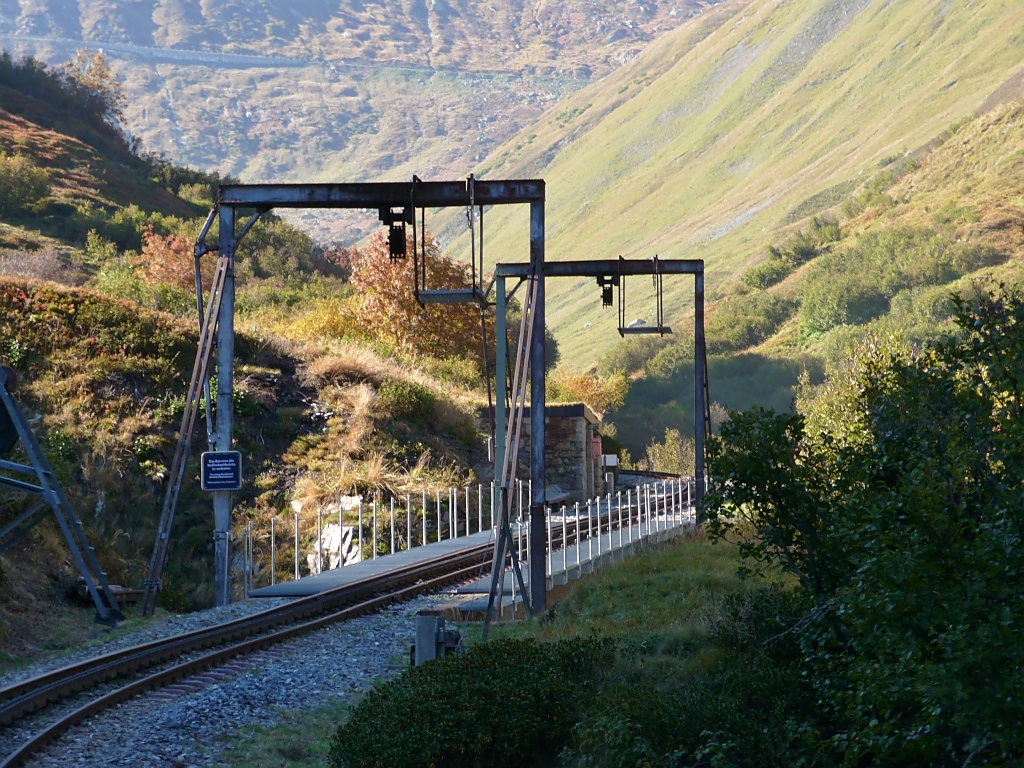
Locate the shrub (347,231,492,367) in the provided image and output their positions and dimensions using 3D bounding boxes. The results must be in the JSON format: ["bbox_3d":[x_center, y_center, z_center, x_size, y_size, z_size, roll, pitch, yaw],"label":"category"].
[{"bbox_3d":[-2.523,-2.330,115.000,3.850,3.800,3.500,0,-6,0],"label":"shrub"}]

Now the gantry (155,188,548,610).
[{"bbox_3d":[-2.282,0.003,55.955,4.964,6.421,5.420,-1,-6,6],"label":"gantry"}]

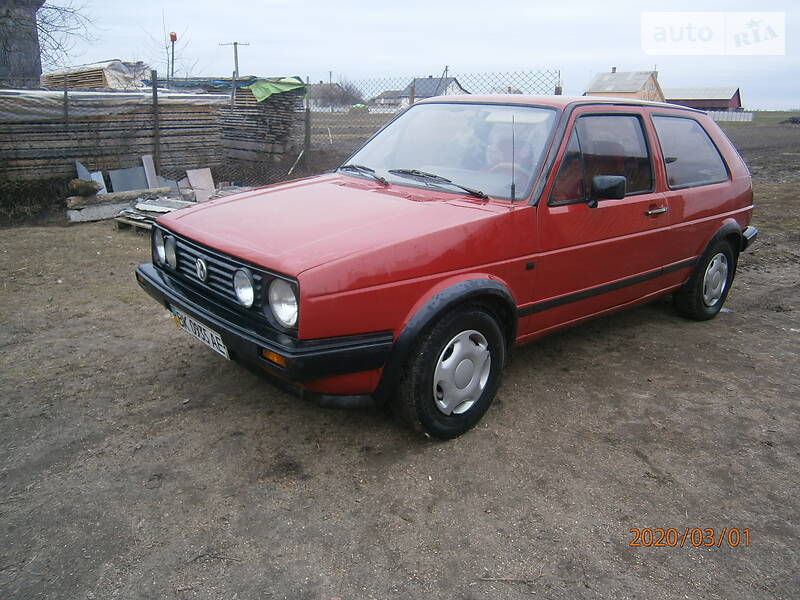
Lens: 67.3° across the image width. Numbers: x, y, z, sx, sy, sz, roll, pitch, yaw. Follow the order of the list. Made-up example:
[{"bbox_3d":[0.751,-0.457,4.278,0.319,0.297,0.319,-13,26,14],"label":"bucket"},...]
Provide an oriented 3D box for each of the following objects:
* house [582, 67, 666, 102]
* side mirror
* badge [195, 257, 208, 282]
[{"bbox_3d":[29.185,-26.466,78.675,7.284,6.437,7.750,-15,24,-42],"label":"house"},{"bbox_3d":[0.899,-0.475,2.630,0.085,0.125,0.170,-13,22,-40],"label":"side mirror"},{"bbox_3d":[-0.791,-0.118,2.395,0.018,0.100,0.100,-13,22,-40],"label":"badge"}]

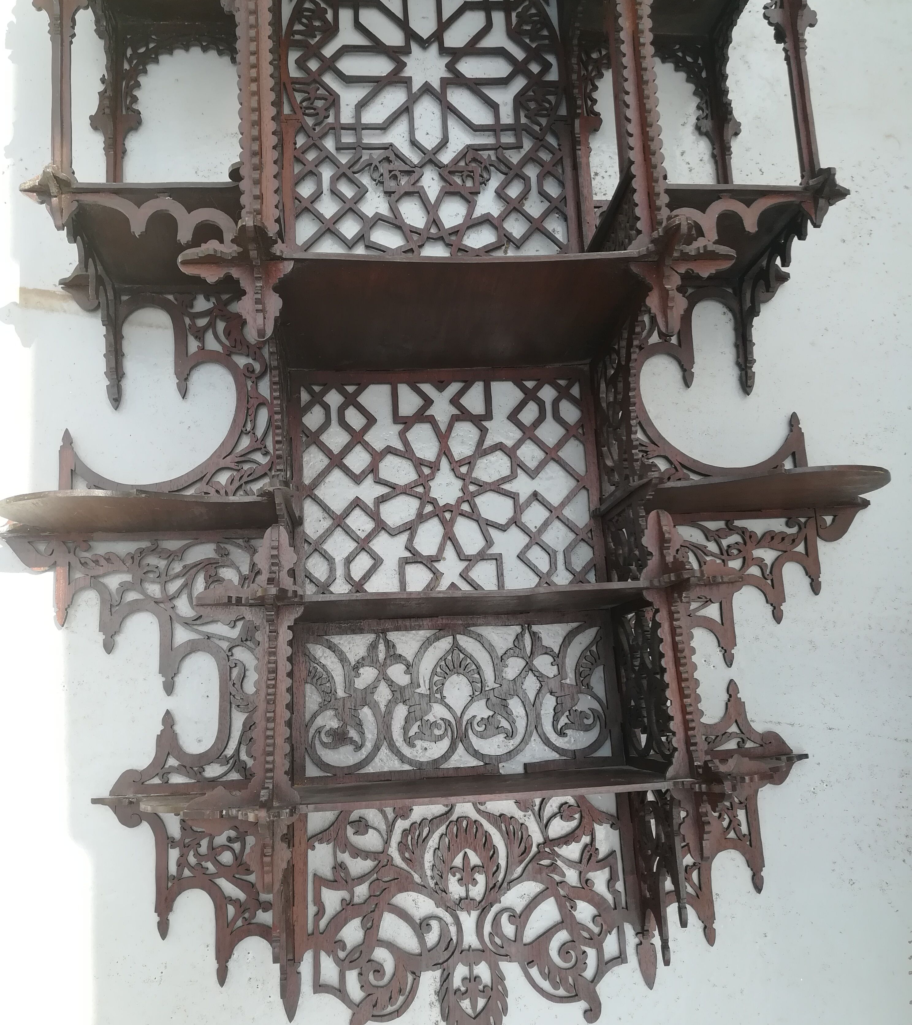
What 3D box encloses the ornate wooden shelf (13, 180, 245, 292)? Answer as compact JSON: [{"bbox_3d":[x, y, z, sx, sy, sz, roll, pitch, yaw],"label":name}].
[{"bbox_3d":[-0.293,-0.252,0.914,0.211,0.060,0.194,-2,-12,-6],"label":"ornate wooden shelf"}]

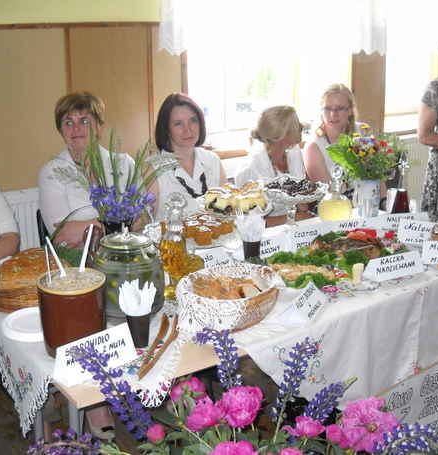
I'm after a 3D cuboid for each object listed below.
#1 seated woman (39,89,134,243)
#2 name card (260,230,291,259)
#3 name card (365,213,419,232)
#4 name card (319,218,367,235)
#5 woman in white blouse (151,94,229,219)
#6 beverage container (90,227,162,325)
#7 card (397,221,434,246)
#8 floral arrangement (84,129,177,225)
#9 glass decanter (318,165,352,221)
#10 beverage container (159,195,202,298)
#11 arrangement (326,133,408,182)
[{"bbox_3d":[-0.509,0.150,2.860,0.480,1.360,0.700,-5,17,-11],"label":"seated woman"},{"bbox_3d":[0.173,0.067,2.591,0.210,0.084,0.070,-11,18,-36],"label":"name card"},{"bbox_3d":[0.828,-0.035,3.058,0.200,0.090,0.070,-4,16,-9],"label":"name card"},{"bbox_3d":[0.525,0.006,2.837,0.230,0.070,0.065,-7,16,-24],"label":"name card"},{"bbox_3d":[-0.079,0.083,2.982,0.470,1.317,0.700,-8,17,-27],"label":"woman in white blouse"},{"bbox_3d":[-0.272,0.132,2.002,0.222,0.267,0.222,-1,15,0],"label":"beverage container"},{"bbox_3d":[0.844,0.019,2.721,0.200,0.100,0.060,5,16,19],"label":"card"},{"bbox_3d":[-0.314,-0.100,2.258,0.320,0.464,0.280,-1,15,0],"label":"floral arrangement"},{"bbox_3d":[0.561,-0.159,3.199,0.155,0.255,0.155,-1,16,0],"label":"glass decanter"},{"bbox_3d":[-0.134,0.049,2.179,0.145,0.335,0.145,-1,15,0],"label":"beverage container"},{"bbox_3d":[0.711,-0.340,3.206,0.350,0.220,0.310,-1,16,0],"label":"arrangement"}]

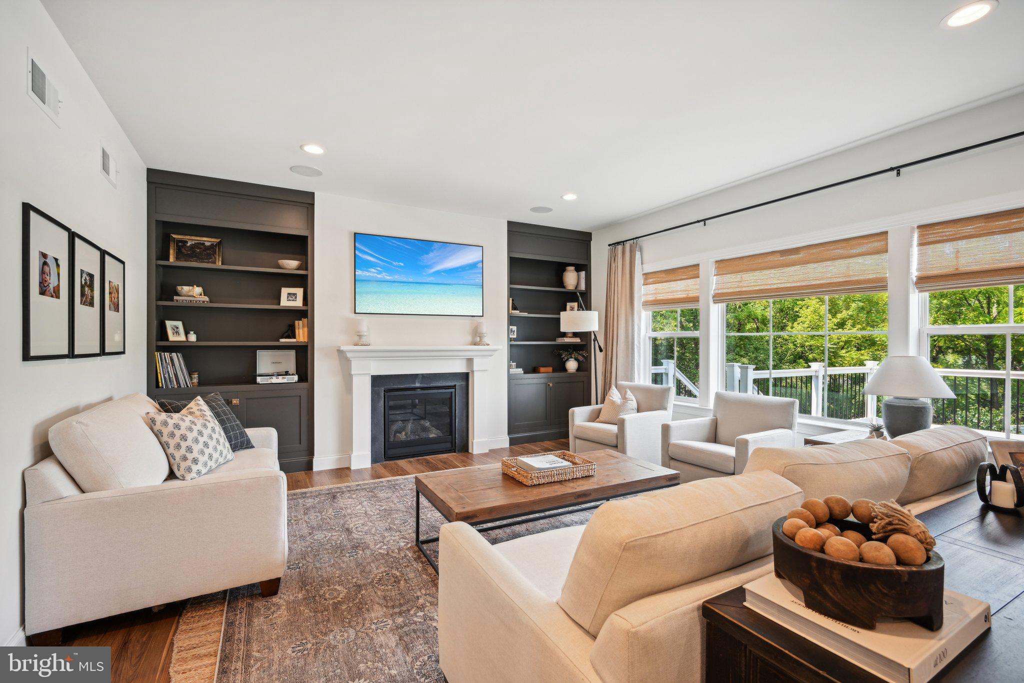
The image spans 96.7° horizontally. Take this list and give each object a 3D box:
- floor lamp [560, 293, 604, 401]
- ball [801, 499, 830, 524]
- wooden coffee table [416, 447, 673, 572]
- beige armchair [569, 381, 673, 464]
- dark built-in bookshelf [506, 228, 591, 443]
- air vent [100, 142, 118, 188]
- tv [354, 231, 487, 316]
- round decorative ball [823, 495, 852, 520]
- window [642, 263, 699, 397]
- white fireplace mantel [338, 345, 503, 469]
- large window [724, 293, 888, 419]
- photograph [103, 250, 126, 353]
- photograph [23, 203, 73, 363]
[{"bbox_3d":[0.895,0.347,5.500,0.450,1.870,0.900,0,0,28],"label":"floor lamp"},{"bbox_3d":[0.626,0.350,0.939,0.048,0.048,0.048,0,0,0],"label":"ball"},{"bbox_3d":[0.252,1.066,2.936,1.555,0.425,0.700,0,0,-29],"label":"wooden coffee table"},{"bbox_3d":[1.112,0.875,4.620,0.800,0.830,0.710,0,0,-40],"label":"beige armchair"},{"bbox_3d":[0.435,-0.091,6.072,1.340,2.760,0.370,0,0,-29],"label":"dark built-in bookshelf"},{"bbox_3d":[-2.538,-1.105,2.880,0.020,0.190,0.360,0,0,-29],"label":"air vent"},{"bbox_3d":[-0.975,-0.704,5.029,1.455,0.825,0.040,0,0,-29],"label":"tv"},{"bbox_3d":[0.680,0.346,0.950,0.048,0.048,0.048,0,0,0],"label":"round decorative ball"},{"bbox_3d":[1.773,-0.083,5.029,0.110,1.430,0.830,0,0,-29],"label":"window"},{"bbox_3d":[-0.934,0.663,4.900,1.760,1.234,0.250,0,0,-29],"label":"white fireplace mantel"},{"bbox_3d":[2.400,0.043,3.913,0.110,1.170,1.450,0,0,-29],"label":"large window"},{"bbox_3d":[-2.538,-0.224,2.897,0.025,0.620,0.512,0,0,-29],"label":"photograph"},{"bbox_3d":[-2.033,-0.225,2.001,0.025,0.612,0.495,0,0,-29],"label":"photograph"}]

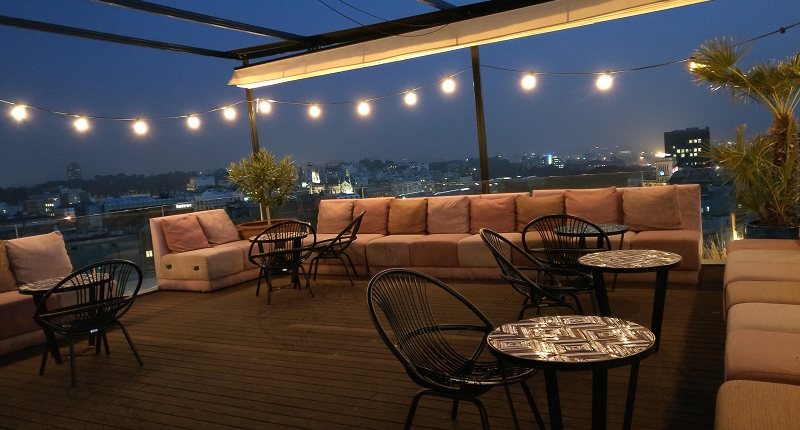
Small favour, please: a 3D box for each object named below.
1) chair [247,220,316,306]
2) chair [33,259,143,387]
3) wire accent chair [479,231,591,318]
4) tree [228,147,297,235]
[{"bbox_3d":[-1.268,0.468,7.032,0.755,0.888,0.818,-7,6,-24],"label":"chair"},{"bbox_3d":[-2.366,0.767,4.941,0.818,0.888,0.755,1,8,43],"label":"chair"},{"bbox_3d":[1.017,0.522,4.671,0.818,0.888,0.755,-3,6,17],"label":"wire accent chair"},{"bbox_3d":[-1.955,-0.129,9.454,1.044,1.696,1.044,-1,7,29],"label":"tree"}]

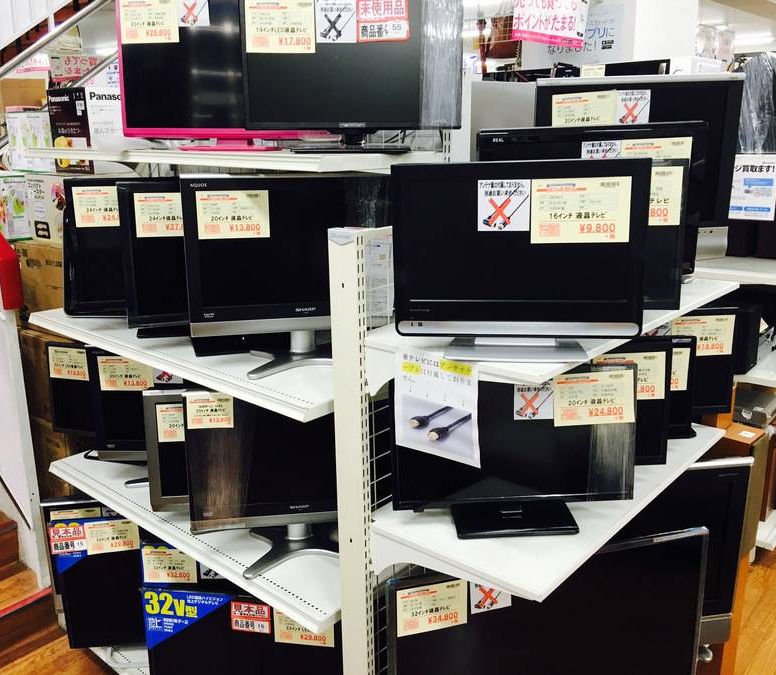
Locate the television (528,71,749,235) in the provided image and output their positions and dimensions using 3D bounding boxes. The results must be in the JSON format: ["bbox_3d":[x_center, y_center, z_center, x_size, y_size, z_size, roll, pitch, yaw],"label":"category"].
[{"bbox_3d":[0.603,-0.405,1.870,0.490,0.430,0.190,1,16,6],"label":"television"}]

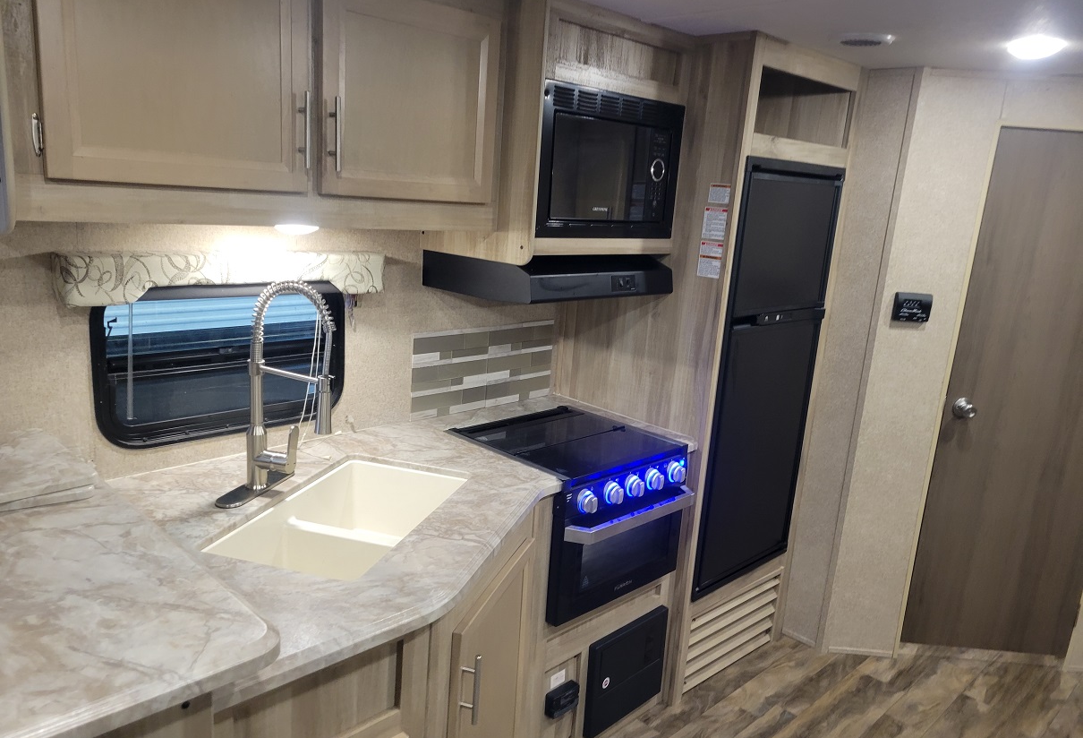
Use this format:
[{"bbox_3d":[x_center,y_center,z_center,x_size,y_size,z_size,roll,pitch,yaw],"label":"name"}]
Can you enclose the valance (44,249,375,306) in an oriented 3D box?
[{"bbox_3d":[-0.710,-0.221,1.911,0.080,0.107,0.757,16,18,43],"label":"valance"}]

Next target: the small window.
[{"bbox_3d":[-0.754,-0.027,1.982,0.045,0.392,0.635,16,18,43],"label":"small window"}]

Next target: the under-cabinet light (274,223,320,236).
[{"bbox_3d":[-0.541,-0.308,1.794,0.098,0.024,0.098,16,18,43],"label":"under-cabinet light"}]

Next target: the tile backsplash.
[{"bbox_3d":[-0.168,-0.003,2.596,0.008,0.264,0.593,16,18,43],"label":"tile backsplash"}]

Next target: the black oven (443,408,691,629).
[{"bbox_3d":[0.086,0.397,2.396,0.540,0.415,0.530,16,18,43],"label":"black oven"}]

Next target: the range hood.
[{"bbox_3d":[0.028,-0.284,2.381,0.460,0.115,0.590,16,18,43],"label":"range hood"}]

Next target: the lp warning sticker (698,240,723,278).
[{"bbox_3d":[0.487,-0.314,2.348,0.074,0.100,0.002,16,18,43],"label":"lp warning sticker"}]

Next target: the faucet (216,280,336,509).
[{"bbox_3d":[-0.558,0.042,1.792,0.235,0.477,0.255,8,13,15],"label":"faucet"}]

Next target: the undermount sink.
[{"bbox_3d":[-0.420,0.402,1.795,0.335,0.200,0.605,7,13,13],"label":"undermount sink"}]

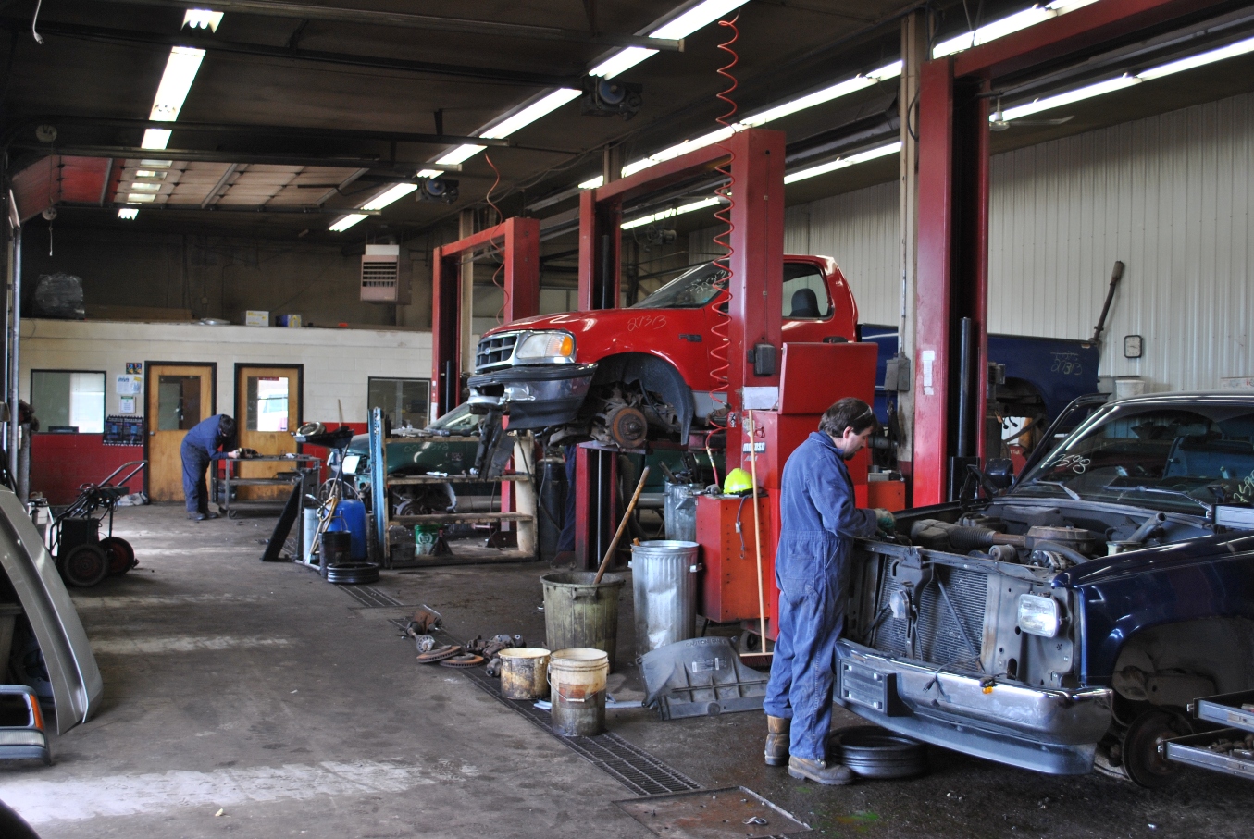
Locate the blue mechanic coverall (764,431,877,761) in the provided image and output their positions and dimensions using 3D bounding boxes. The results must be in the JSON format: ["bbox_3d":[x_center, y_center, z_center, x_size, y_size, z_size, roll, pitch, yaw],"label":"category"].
[{"bbox_3d":[0.867,0.765,5.650,0.470,1.450,0.530,1,1,-13],"label":"blue mechanic coverall"}]

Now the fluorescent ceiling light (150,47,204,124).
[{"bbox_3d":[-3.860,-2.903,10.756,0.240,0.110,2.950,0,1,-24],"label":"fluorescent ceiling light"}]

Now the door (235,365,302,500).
[{"bbox_3d":[-5.574,0.218,19.547,0.980,2.070,0.100,0,1,-24],"label":"door"}]

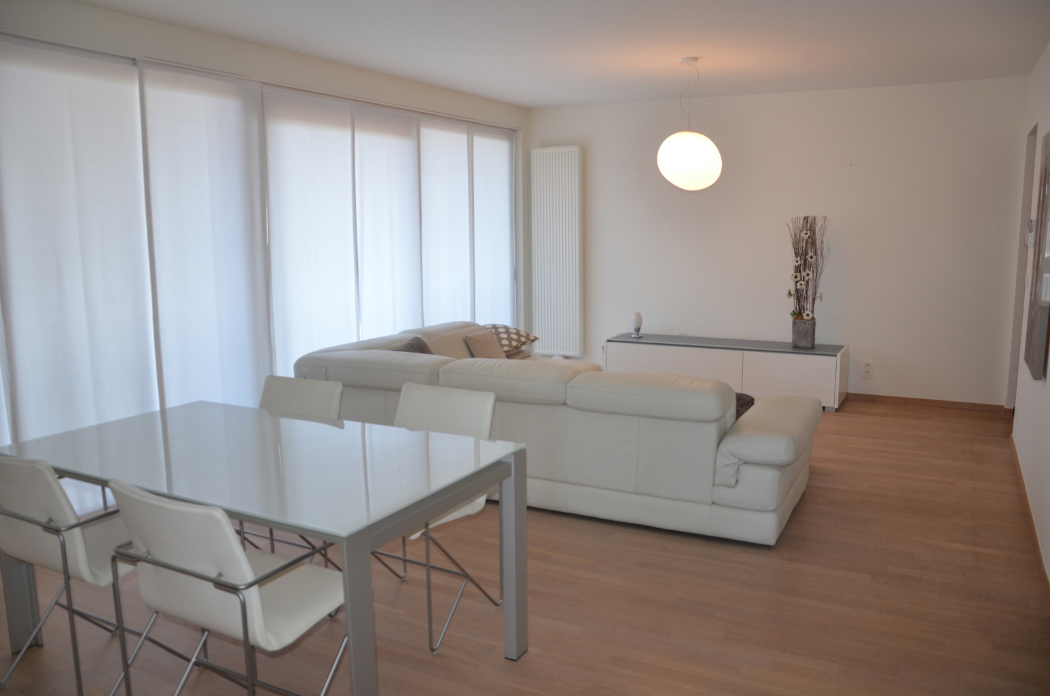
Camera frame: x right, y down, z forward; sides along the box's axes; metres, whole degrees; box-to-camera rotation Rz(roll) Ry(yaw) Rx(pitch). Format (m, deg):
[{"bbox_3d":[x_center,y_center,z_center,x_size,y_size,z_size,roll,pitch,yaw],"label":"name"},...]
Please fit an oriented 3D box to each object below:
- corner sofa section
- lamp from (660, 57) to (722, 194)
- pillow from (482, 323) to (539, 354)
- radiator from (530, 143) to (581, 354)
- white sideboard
[{"bbox_3d":[0.296,0.339,4.959,2.850,0.730,1.770,4,11,26],"label":"corner sofa section"},{"bbox_3d":[1.025,-1.389,4.928,0.410,0.800,0.410,4,11,26],"label":"lamp"},{"bbox_3d":[-0.122,-0.078,6.009,0.420,0.130,0.380,-2,50,-10],"label":"pillow"},{"bbox_3d":[0.313,-0.888,7.360,0.475,1.910,0.110,4,11,26],"label":"radiator"},{"bbox_3d":[1.669,0.187,6.638,1.880,0.450,0.500,4,11,26],"label":"white sideboard"}]

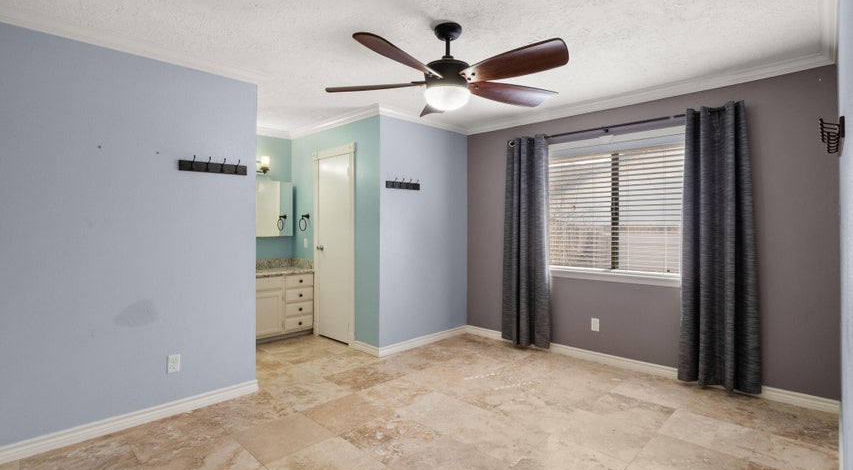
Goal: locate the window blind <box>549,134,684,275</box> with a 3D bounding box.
[{"bbox_3d":[1.678,-0.250,3.620,1.240,1.150,0.060,1,2,42],"label":"window blind"}]

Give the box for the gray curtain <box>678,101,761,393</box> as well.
[{"bbox_3d":[2.222,0.092,2.991,0.500,2.160,0.140,1,2,42],"label":"gray curtain"}]

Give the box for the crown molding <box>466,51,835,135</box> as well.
[{"bbox_3d":[1.578,-1.194,3.604,3.030,0.085,0.085,1,2,42],"label":"crown molding"}]

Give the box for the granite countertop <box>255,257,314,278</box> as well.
[{"bbox_3d":[-1.965,0.383,4.397,1.250,0.160,0.540,-1,2,-44],"label":"granite countertop"}]

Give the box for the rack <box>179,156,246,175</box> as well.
[{"bbox_3d":[-1.488,-0.495,2.793,0.452,0.110,0.065,-1,2,-44],"label":"rack"}]

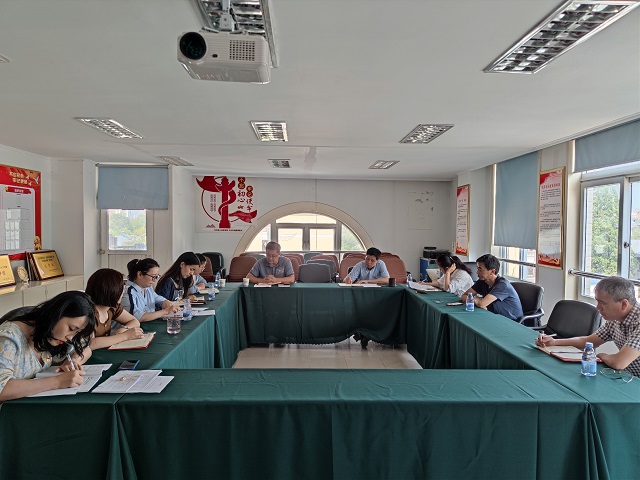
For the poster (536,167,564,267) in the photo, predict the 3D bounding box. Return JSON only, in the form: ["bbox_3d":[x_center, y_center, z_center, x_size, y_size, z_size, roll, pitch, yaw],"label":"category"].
[{"bbox_3d":[3.384,-0.310,6.498,0.035,1.430,0.650,1,2,-2],"label":"poster"}]

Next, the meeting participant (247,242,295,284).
[{"bbox_3d":[-0.624,0.656,5.655,0.600,1.260,0.800,1,2,-2],"label":"meeting participant"}]

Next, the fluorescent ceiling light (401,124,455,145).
[{"bbox_3d":[1.232,-1.239,5.164,0.350,0.080,1.030,1,2,-2],"label":"fluorescent ceiling light"}]

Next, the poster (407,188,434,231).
[{"bbox_3d":[2.528,-0.766,11.166,0.700,1.050,0.020,1,2,-2],"label":"poster"}]

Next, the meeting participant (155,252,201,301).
[{"bbox_3d":[-1.478,0.722,4.472,0.660,1.190,0.500,1,2,10],"label":"meeting participant"}]

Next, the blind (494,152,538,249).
[{"bbox_3d":[2.984,-0.559,6.792,0.050,1.370,1.330,1,2,-2],"label":"blind"}]

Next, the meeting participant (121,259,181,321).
[{"bbox_3d":[-1.373,0.757,3.482,0.700,1.230,0.500,1,2,3],"label":"meeting participant"}]

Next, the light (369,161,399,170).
[{"bbox_3d":[1.304,-1.537,9.031,0.417,0.080,1.200,1,2,-2],"label":"light"}]

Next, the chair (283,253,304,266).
[{"bbox_3d":[-0.521,0.759,7.514,0.580,1.000,0.620,1,2,-2],"label":"chair"}]

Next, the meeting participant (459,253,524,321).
[{"bbox_3d":[1.596,0.752,4.167,0.680,1.230,0.540,0,2,-10],"label":"meeting participant"}]

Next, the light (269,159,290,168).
[{"bbox_3d":[-0.625,-1.242,7.139,0.330,0.080,0.970,1,2,-2],"label":"light"}]

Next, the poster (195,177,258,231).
[{"bbox_3d":[-2.303,-0.877,10.977,1.550,1.390,0.020,1,2,-2],"label":"poster"}]

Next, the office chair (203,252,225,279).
[{"bbox_3d":[-1.982,0.736,7.965,0.580,0.990,0.620,1,2,13],"label":"office chair"}]

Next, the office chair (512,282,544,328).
[{"bbox_3d":[1.693,0.892,4.195,0.600,0.950,0.580,1,2,-6],"label":"office chair"}]

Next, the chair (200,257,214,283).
[{"bbox_3d":[-1.859,0.772,6.619,0.580,1.000,0.620,1,2,-2],"label":"chair"}]

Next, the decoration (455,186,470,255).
[{"bbox_3d":[2.692,-0.362,8.387,0.040,1.300,0.550,1,2,-2],"label":"decoration"}]

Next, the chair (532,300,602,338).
[{"bbox_3d":[1.717,0.941,3.208,0.600,0.940,0.580,-1,2,-40],"label":"chair"}]

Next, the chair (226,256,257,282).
[{"bbox_3d":[-1.173,0.758,6.638,0.570,0.980,0.600,1,2,-2],"label":"chair"}]

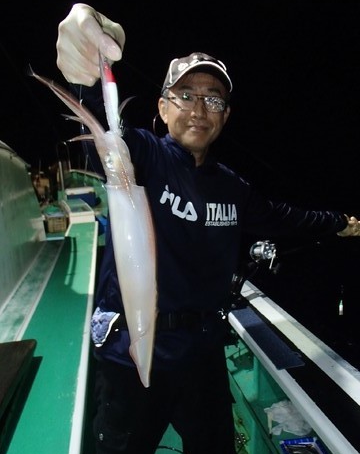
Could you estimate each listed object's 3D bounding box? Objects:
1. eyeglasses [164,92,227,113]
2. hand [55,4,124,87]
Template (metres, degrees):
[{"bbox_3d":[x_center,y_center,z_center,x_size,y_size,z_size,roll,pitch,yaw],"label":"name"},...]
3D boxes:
[{"bbox_3d":[0.034,-0.309,0.990,0.142,0.045,0.135,4,11,-8],"label":"eyeglasses"},{"bbox_3d":[-0.114,-0.233,0.500,0.088,0.101,0.096,-1,10,-6],"label":"hand"}]

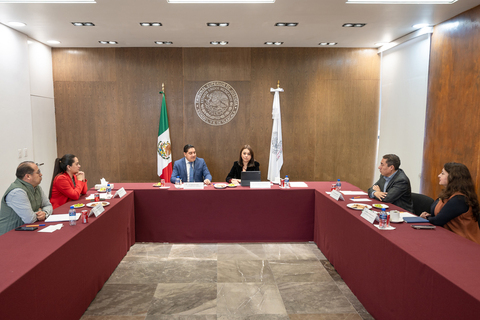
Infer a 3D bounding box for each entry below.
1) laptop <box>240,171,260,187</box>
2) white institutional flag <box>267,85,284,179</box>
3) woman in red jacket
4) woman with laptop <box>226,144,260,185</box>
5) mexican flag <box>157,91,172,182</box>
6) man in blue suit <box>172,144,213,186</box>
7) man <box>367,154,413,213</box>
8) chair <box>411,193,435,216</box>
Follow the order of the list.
[{"bbox_3d":[0.163,0.272,4.734,0.295,0.215,0.220,0,6,0],"label":"laptop"},{"bbox_3d":[0.609,-0.378,5.410,0.290,1.700,0.230,0,6,0],"label":"white institutional flag"},{"bbox_3d":[-1.940,0.584,3.772,0.760,1.290,0.480,-1,6,-6],"label":"woman in red jacket"},{"bbox_3d":[0.070,0.425,5.042,0.530,1.330,0.780,0,6,0],"label":"woman with laptop"},{"bbox_3d":[-1.277,-0.308,5.417,0.260,1.720,0.220,0,6,0],"label":"mexican flag"},{"bbox_3d":[-0.754,0.425,5.042,0.630,1.340,0.800,0,6,-3],"label":"man in blue suit"},{"bbox_3d":[1.750,0.580,3.761,0.760,1.300,0.560,0,6,2],"label":"man"},{"bbox_3d":[1.930,0.813,3.745,0.560,0.850,0.500,0,6,0],"label":"chair"}]

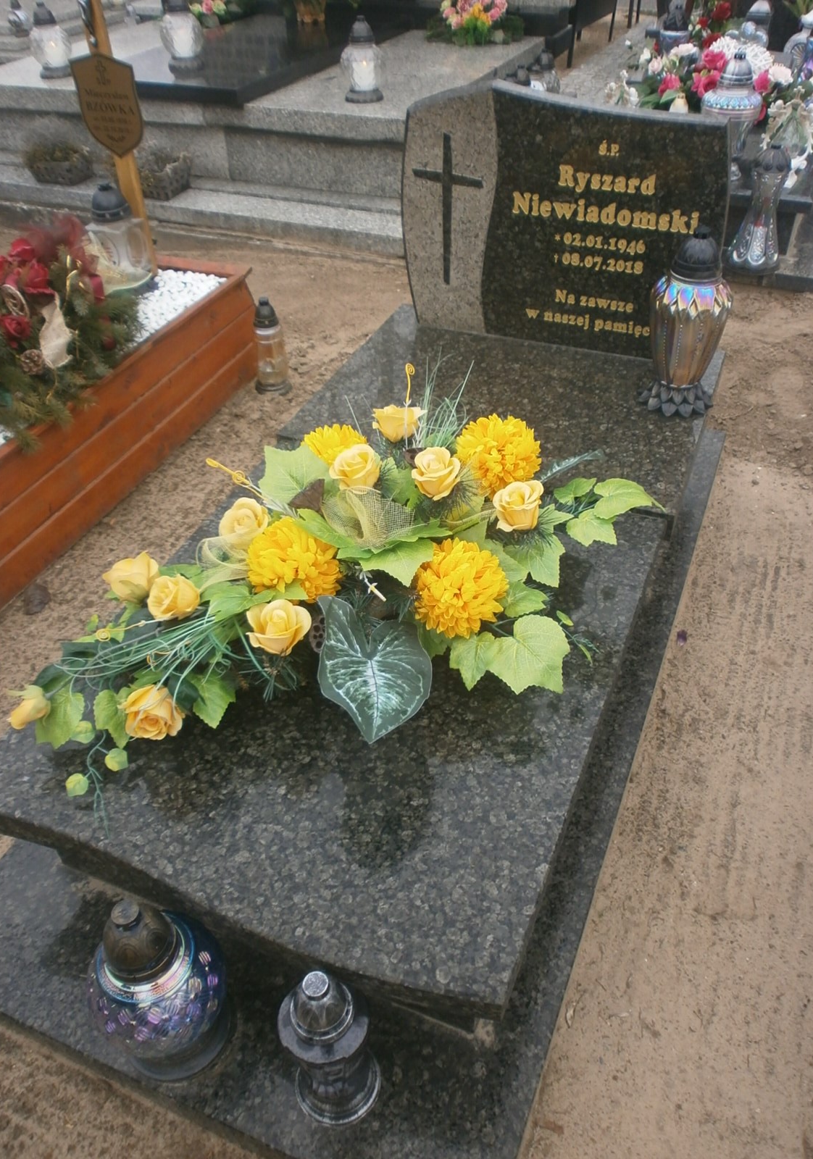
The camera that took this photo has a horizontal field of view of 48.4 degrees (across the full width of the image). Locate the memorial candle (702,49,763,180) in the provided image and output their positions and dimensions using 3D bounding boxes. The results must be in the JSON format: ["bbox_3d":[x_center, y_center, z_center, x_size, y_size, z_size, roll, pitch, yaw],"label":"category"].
[{"bbox_3d":[1.143,-1.636,3.190,0.212,0.395,0.212,14,43,18],"label":"memorial candle"}]

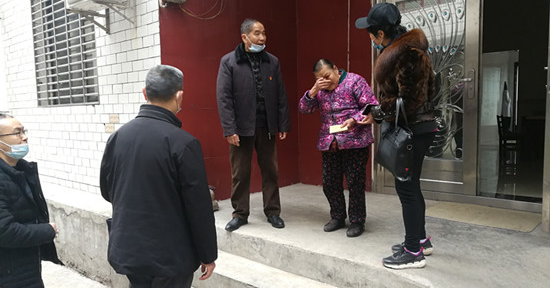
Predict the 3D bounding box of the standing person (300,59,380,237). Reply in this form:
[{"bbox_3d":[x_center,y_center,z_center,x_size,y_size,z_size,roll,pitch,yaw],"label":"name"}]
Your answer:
[{"bbox_3d":[0.507,0.021,3.277,0.570,1.323,0.450,1,5,25],"label":"standing person"}]

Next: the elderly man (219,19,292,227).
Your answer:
[{"bbox_3d":[-0.179,-0.159,3.470,0.580,1.678,0.350,-2,5,-10],"label":"elderly man"}]

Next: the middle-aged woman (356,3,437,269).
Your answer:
[{"bbox_3d":[0.774,-0.057,2.625,0.500,1.575,0.470,0,5,16],"label":"middle-aged woman"}]

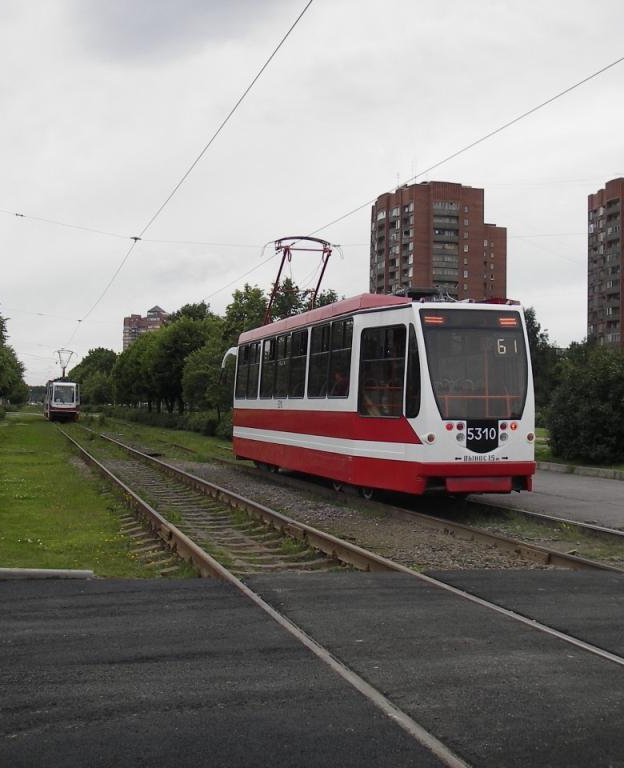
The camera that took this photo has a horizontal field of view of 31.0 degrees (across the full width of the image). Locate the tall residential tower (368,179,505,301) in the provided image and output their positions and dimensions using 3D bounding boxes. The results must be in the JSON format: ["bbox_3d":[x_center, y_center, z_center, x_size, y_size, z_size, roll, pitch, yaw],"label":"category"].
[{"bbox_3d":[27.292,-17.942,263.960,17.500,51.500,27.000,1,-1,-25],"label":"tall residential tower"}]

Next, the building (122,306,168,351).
[{"bbox_3d":[-87.804,-12.929,600.000,30.000,54.000,24.000,1,-1,-11],"label":"building"}]

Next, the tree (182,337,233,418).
[{"bbox_3d":[-4.807,0.180,56.000,3.700,4.900,3.700,1,-1,-14],"label":"tree"}]

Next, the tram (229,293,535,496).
[{"bbox_3d":[0.588,0.376,23.240,2.550,3.250,15.000,1,-1,-14],"label":"tram"}]

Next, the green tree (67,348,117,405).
[{"bbox_3d":[-28.443,-0.025,145.000,6.200,8.800,6.200,1,-1,-14],"label":"green tree"}]

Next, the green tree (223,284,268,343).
[{"bbox_3d":[-3.846,-1.478,66.000,4.200,8.700,4.200,1,-1,-14],"label":"green tree"}]

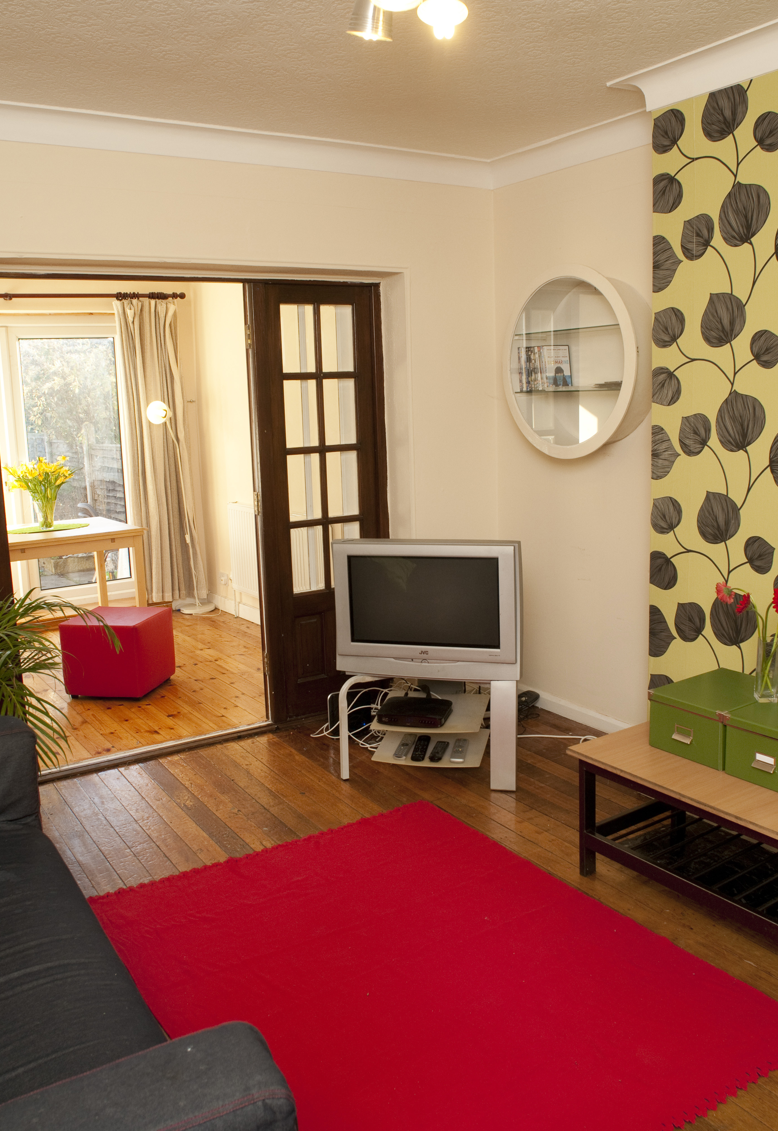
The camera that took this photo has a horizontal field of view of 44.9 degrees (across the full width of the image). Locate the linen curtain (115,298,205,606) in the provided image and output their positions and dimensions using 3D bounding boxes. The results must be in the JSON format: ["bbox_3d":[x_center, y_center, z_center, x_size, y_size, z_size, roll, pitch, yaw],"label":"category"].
[{"bbox_3d":[-1.575,-0.769,6.487,0.480,2.060,0.150,-9,12,-31],"label":"linen curtain"}]

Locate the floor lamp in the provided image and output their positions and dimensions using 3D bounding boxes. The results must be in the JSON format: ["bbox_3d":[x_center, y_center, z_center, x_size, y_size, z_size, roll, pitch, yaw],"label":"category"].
[{"bbox_3d":[-1.480,-0.405,6.692,0.400,1.500,0.270,-8,12,-31],"label":"floor lamp"}]

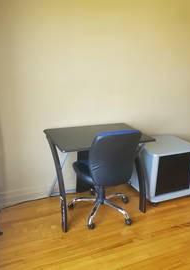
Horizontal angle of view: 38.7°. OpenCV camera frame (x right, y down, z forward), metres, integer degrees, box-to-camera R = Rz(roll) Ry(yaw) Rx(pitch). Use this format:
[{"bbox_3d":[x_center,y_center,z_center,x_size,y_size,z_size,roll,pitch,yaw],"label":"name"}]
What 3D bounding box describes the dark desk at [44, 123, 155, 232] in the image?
[{"bbox_3d":[0.018,0.362,2.620,0.885,0.746,0.600,-6,19,-25],"label":"dark desk"}]

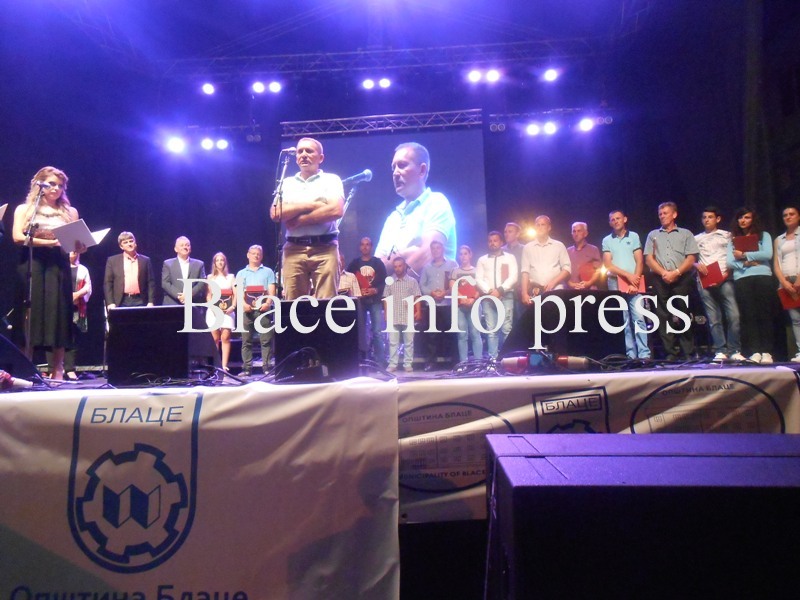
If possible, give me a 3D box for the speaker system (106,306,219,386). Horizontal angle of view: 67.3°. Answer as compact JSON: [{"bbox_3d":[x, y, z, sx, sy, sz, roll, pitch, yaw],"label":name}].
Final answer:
[{"bbox_3d":[-1.411,0.286,3.680,0.460,0.435,0.540,-2,-6,3],"label":"speaker system"}]

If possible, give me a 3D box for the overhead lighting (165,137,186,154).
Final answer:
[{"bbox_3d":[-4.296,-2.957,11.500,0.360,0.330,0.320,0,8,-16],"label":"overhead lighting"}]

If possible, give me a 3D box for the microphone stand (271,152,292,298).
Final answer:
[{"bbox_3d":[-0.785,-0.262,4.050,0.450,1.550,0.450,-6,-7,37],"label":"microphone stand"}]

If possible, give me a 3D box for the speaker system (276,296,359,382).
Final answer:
[{"bbox_3d":[-0.437,0.242,3.573,0.460,0.435,0.540,-2,-6,4],"label":"speaker system"}]

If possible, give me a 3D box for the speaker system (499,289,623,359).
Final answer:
[{"bbox_3d":[0.937,0.197,3.577,0.460,0.435,0.540,2,-7,-31],"label":"speaker system"}]

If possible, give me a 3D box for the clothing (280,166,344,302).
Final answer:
[{"bbox_3d":[-0.636,-0.239,4.439,0.480,1.480,0.300,-2,-6,3],"label":"clothing"}]

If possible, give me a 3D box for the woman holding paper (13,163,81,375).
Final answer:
[{"bbox_3d":[-2.788,-0.231,4.807,0.520,1.720,0.440,3,-8,-41],"label":"woman holding paper"}]

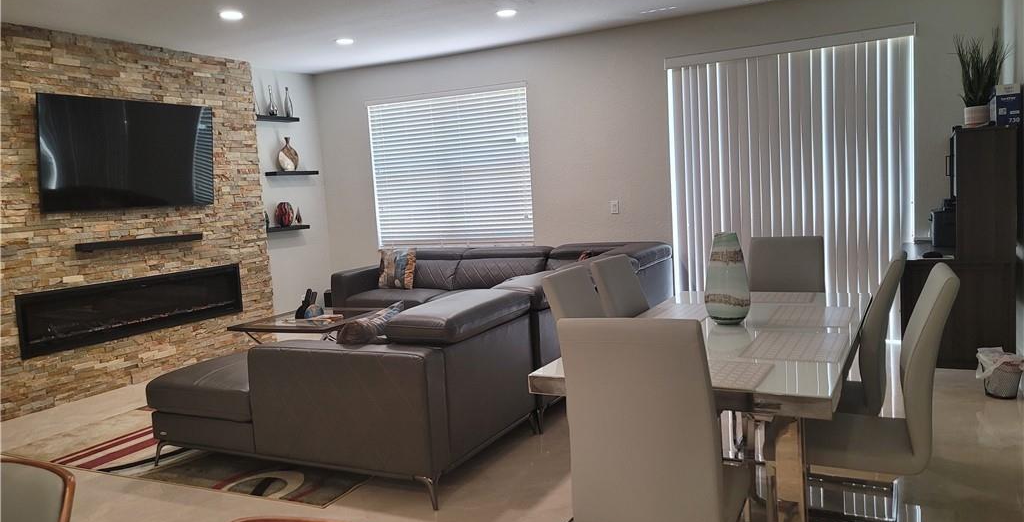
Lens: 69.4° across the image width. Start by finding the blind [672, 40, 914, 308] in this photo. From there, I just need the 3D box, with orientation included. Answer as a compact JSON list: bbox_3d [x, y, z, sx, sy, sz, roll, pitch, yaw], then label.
[{"bbox_3d":[2.097,-0.488,5.721,1.800,2.334,0.099,0,6,29],"label":"blind"}]

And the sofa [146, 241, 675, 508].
[{"bbox_3d":[-0.738,0.459,5.277,2.830,0.885,3.520,0,6,28],"label":"sofa"}]

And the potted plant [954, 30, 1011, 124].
[{"bbox_3d":[3.127,-1.212,4.932,0.330,0.640,0.330,0,6,30],"label":"potted plant"}]

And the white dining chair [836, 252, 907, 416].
[{"bbox_3d":[1.340,0.496,3.107,0.574,1.009,0.455,0,6,29],"label":"white dining chair"}]

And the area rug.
[{"bbox_3d":[-1.229,0.944,5.141,2.364,0.012,3.017,0,6,27],"label":"area rug"}]

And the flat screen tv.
[{"bbox_3d":[-2.986,-0.833,5.841,0.059,0.831,1.474,7,9,28],"label":"flat screen tv"}]

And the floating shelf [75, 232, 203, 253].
[{"bbox_3d":[-2.900,-0.145,5.828,0.200,0.050,0.930,0,6,30],"label":"floating shelf"}]

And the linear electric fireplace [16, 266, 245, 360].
[{"bbox_3d":[-2.966,0.355,5.951,0.130,0.440,1.900,0,6,30],"label":"linear electric fireplace"}]

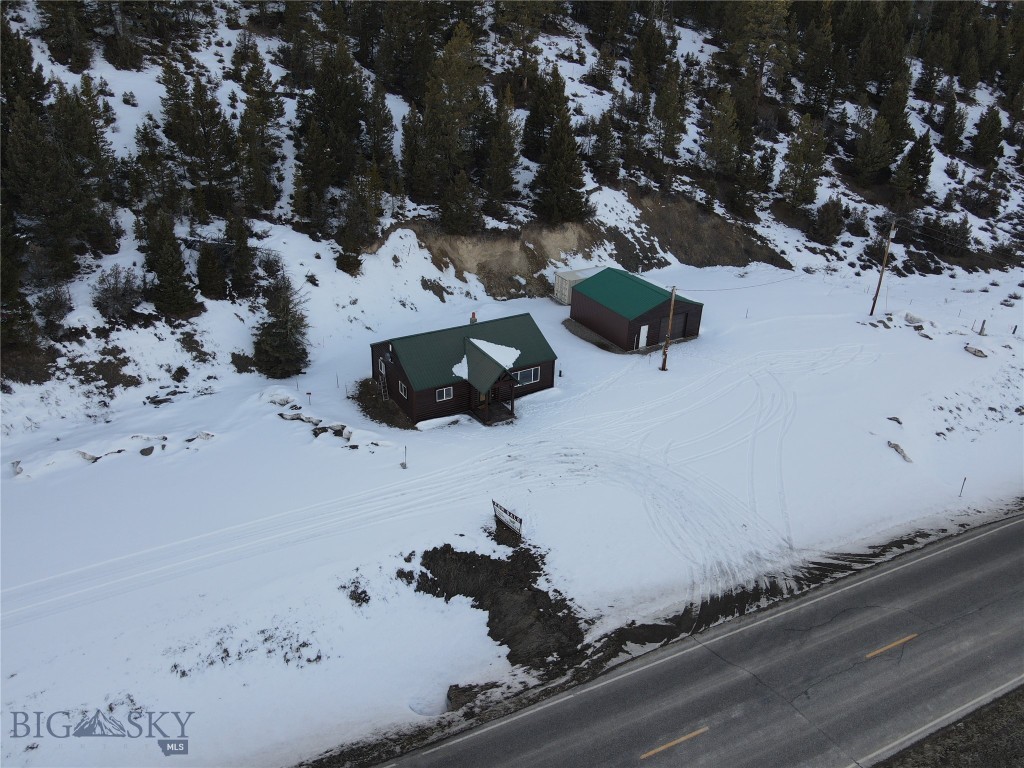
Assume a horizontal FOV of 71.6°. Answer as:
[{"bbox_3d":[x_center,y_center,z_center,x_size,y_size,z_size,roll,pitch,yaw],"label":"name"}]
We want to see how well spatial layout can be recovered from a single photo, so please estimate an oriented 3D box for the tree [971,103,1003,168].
[{"bbox_3d":[66.003,-34.535,98.761,4.611,7.719,4.611,17,30,28],"label":"tree"}]

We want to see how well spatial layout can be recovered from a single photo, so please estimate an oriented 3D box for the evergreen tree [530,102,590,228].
[{"bbox_3d":[5.460,-23.740,76.917,6.197,13.006,6.197,1,27,0],"label":"evergreen tree"}]

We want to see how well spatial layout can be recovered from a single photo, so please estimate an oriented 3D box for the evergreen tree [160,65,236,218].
[{"bbox_3d":[-28.038,-21.775,63.498,6.500,12.277,6.200,-9,28,-21],"label":"evergreen tree"}]

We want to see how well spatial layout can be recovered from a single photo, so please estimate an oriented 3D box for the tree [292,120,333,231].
[{"bbox_3d":[-18.419,-19.148,65.588,3.695,9.651,3.695,-5,28,-14],"label":"tree"}]

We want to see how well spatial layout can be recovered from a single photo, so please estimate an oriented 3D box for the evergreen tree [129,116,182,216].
[{"bbox_3d":[-32.768,-19.677,64.413,4.370,8.976,4.370,1,27,0],"label":"evergreen tree"}]

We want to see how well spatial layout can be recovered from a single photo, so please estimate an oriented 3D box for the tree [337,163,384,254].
[{"bbox_3d":[-14.695,-17.323,68.869,4.330,8.222,4.330,-4,27,-11],"label":"tree"}]

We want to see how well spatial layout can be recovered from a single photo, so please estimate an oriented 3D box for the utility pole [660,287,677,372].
[{"bbox_3d":[12.849,-4.364,57.935,0.360,7.300,0.360,1,27,0],"label":"utility pole"}]

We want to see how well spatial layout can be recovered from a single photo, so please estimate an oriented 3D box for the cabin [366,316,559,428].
[{"bbox_3d":[-3.105,-1.921,53.253,11.600,5.100,10.800,-14,31,-28],"label":"cabin"}]

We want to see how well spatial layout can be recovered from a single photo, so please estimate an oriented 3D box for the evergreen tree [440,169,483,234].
[{"bbox_3d":[-5.485,-19.922,77.119,4.528,6.553,4.528,0,26,-4],"label":"evergreen tree"}]

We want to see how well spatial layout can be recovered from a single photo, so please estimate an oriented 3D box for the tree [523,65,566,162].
[{"bbox_3d":[4.210,-35.202,91.976,5.841,11.050,5.841,2,26,2],"label":"tree"}]

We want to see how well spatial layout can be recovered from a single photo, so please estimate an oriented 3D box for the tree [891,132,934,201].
[{"bbox_3d":[52.659,-28.699,93.352,6.002,7.898,6.002,15,29,25],"label":"tree"}]

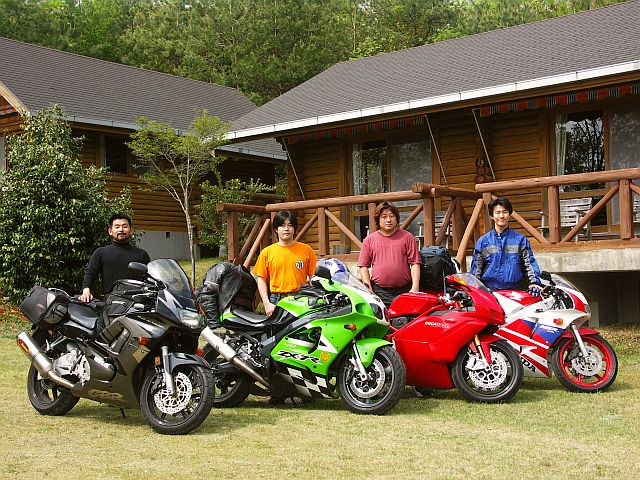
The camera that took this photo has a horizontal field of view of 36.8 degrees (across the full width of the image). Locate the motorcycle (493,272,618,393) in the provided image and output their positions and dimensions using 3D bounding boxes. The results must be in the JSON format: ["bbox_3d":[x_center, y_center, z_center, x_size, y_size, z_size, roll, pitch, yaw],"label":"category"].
[{"bbox_3d":[1.687,0.837,8.734,1.970,1.070,0.670,-2,-3,24],"label":"motorcycle"}]

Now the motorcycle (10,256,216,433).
[{"bbox_3d":[-1.666,0.846,7.576,2.040,1.260,0.780,-3,-3,36],"label":"motorcycle"}]

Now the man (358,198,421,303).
[{"bbox_3d":[0.638,0.520,8.559,0.560,1.740,0.380,-1,-3,6],"label":"man"}]

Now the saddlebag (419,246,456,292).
[{"bbox_3d":[1.087,0.289,8.970,0.370,0.480,0.380,-2,-3,24],"label":"saddlebag"}]

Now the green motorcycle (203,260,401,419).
[{"bbox_3d":[-0.211,0.829,8.003,2.050,1.190,0.730,-2,-3,27],"label":"green motorcycle"}]

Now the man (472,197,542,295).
[{"bbox_3d":[1.762,0.476,8.958,0.600,1.760,0.360,-2,-3,12],"label":"man"}]

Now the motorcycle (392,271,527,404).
[{"bbox_3d":[0.741,0.829,8.264,2.020,1.110,0.720,-2,-3,26],"label":"motorcycle"}]

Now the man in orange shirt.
[{"bbox_3d":[-0.296,0.599,8.410,0.550,1.710,0.340,-1,-3,-2],"label":"man in orange shirt"}]

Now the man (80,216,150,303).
[{"bbox_3d":[-1.707,0.639,8.060,0.560,1.710,0.360,-1,-3,-11],"label":"man"}]

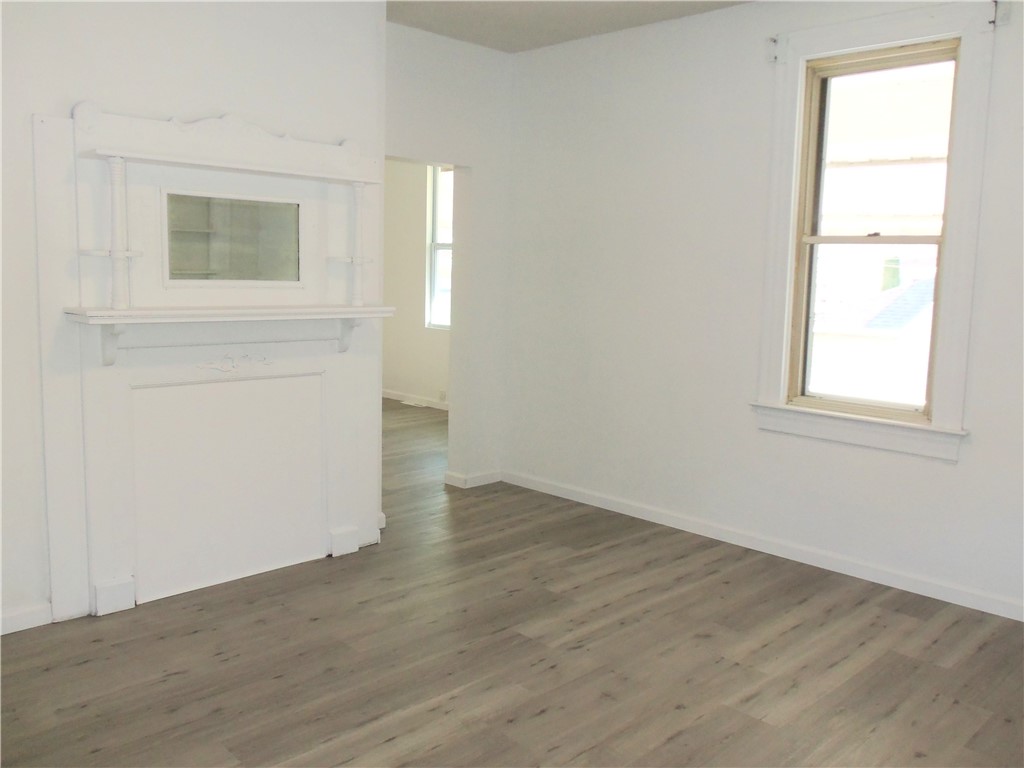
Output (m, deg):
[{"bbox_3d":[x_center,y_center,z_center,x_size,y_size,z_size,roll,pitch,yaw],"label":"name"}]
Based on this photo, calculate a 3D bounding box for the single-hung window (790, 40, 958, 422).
[{"bbox_3d":[1.683,-0.696,3.885,0.100,1.662,0.690,-5,10,-44],"label":"single-hung window"}]

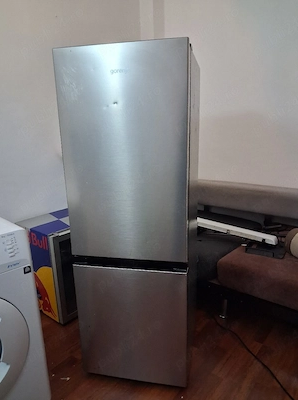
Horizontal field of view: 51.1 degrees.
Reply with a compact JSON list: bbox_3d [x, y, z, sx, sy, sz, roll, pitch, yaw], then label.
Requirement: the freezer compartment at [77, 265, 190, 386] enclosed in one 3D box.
[{"bbox_3d":[-0.028,0.562,1.813,0.561,0.626,0.561,2,15,13],"label":"freezer compartment"}]

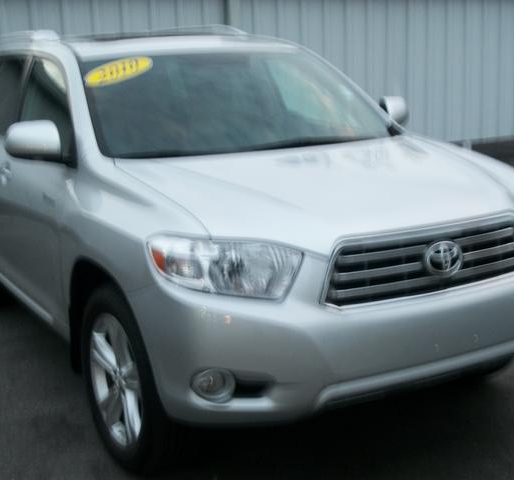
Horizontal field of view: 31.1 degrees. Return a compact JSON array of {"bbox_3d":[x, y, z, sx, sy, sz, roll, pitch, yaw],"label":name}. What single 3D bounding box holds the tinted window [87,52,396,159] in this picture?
[{"bbox_3d":[-0.116,-0.675,4.376,1.460,0.120,0.840,-9,47,-28],"label":"tinted window"}]

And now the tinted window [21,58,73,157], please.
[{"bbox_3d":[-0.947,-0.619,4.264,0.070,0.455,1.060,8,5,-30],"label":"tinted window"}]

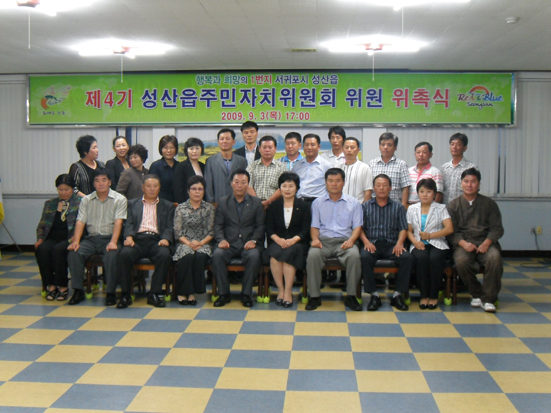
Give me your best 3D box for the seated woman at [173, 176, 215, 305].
[{"bbox_3d":[-0.801,0.307,7.280,0.430,1.235,0.650,0,5,-5],"label":"seated woman"}]

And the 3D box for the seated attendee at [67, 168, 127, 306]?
[{"bbox_3d":[-1.743,0.274,7.274,0.540,1.295,0.700,0,5,-3],"label":"seated attendee"}]

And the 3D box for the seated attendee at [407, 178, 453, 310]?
[{"bbox_3d":[1.520,0.345,7.203,0.470,1.222,0.660,1,5,15],"label":"seated attendee"}]

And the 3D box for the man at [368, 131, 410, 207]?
[{"bbox_3d":[1.236,0.039,8.018,0.490,1.680,0.300,1,5,7],"label":"man"}]

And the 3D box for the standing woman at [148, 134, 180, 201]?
[{"bbox_3d":[-1.182,0.047,7.996,0.440,1.635,0.320,-1,5,-14],"label":"standing woman"}]

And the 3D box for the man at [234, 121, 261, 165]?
[{"bbox_3d":[-0.318,-0.066,8.476,0.480,1.825,0.300,0,5,-4],"label":"man"}]

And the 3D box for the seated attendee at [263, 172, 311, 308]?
[{"bbox_3d":[0.118,0.303,7.283,0.470,1.264,0.620,1,5,6],"label":"seated attendee"}]

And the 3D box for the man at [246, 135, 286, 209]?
[{"bbox_3d":[-0.087,0.063,7.880,0.480,1.630,0.380,0,5,0],"label":"man"}]

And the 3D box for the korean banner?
[{"bbox_3d":[-0.119,-1.482,10.159,6.770,0.730,0.100,0,5,3],"label":"korean banner"}]

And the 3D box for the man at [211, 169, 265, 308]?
[{"bbox_3d":[-0.367,0.283,7.266,0.510,1.303,0.630,1,5,5],"label":"man"}]

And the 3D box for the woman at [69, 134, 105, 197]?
[{"bbox_3d":[-2.123,0.030,8.271,0.460,1.656,0.320,-3,6,-34],"label":"woman"}]

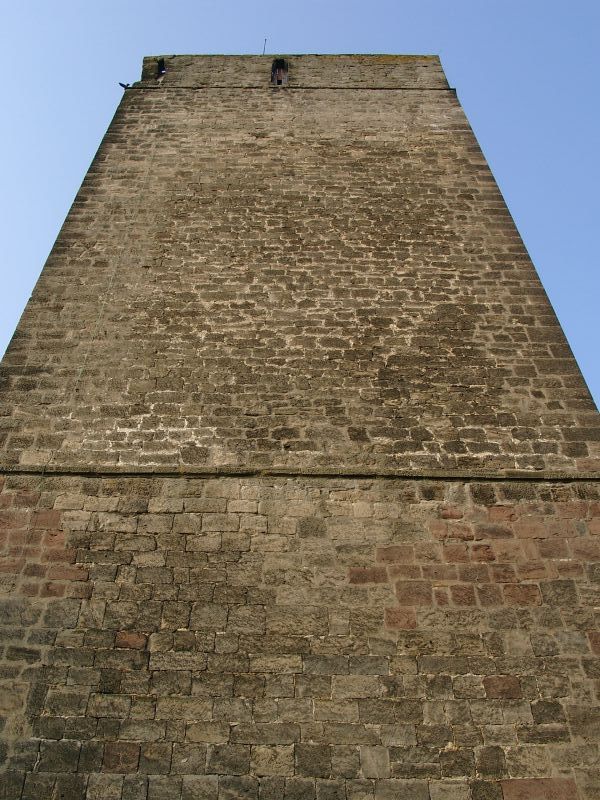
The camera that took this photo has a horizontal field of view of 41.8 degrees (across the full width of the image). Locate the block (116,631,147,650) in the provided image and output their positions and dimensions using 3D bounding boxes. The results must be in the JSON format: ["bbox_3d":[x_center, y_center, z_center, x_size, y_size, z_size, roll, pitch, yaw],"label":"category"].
[{"bbox_3d":[-1.969,2.907,9.228,0.353,0.208,0.280,1,-50,-1],"label":"block"}]

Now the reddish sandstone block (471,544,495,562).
[{"bbox_3d":[2.391,2.115,10.395,0.247,0.272,0.270,0,-49,-1],"label":"reddish sandstone block"}]

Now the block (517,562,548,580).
[{"bbox_3d":[2.984,2.305,10.183,0.334,0.261,0.270,0,-49,-1],"label":"block"}]

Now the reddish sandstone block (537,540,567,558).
[{"bbox_3d":[3.329,2.075,10.458,0.336,0.275,0.270,0,-49,-1],"label":"reddish sandstone block"}]

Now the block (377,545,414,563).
[{"bbox_3d":[1.247,2.112,10.380,0.453,0.272,0.270,0,-49,-1],"label":"block"}]

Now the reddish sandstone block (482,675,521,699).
[{"bbox_3d":[2.272,3.337,8.963,0.359,0.275,0.270,0,-49,-1],"label":"reddish sandstone block"}]

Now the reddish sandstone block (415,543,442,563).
[{"bbox_3d":[1.683,2.102,10.399,0.310,0.306,0.270,0,-49,-1],"label":"reddish sandstone block"}]

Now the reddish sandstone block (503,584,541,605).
[{"bbox_3d":[2.756,2.533,9.849,0.443,0.304,0.280,1,-50,-1],"label":"reddish sandstone block"}]

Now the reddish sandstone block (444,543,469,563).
[{"bbox_3d":[2.032,2.100,10.330,0.335,0.307,0.280,1,-50,-1],"label":"reddish sandstone block"}]

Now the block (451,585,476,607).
[{"bbox_3d":[2.037,2.540,9.892,0.257,0.306,0.270,0,-49,-1],"label":"block"}]

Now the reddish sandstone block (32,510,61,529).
[{"bbox_3d":[-3.391,1.709,10.582,0.364,0.327,0.280,1,-50,-1],"label":"reddish sandstone block"}]

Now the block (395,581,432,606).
[{"bbox_3d":[1.430,2.506,9.830,0.433,0.378,0.280,1,-50,-1],"label":"block"}]

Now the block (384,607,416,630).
[{"bbox_3d":[1.207,2.735,9.552,0.375,0.322,0.280,1,-50,-1],"label":"block"}]

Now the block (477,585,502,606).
[{"bbox_3d":[2.369,2.529,9.839,0.284,0.293,0.280,1,-50,-1],"label":"block"}]

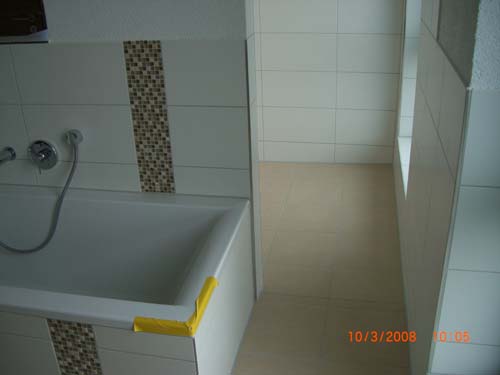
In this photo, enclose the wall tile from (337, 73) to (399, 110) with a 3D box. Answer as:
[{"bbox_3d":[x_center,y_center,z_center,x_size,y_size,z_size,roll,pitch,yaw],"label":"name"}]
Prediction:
[{"bbox_3d":[0.934,-0.768,4.377,0.486,0.300,0.012,3,23,13],"label":"wall tile"}]

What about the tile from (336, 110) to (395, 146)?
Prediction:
[{"bbox_3d":[0.945,-0.491,4.490,0.486,0.300,0.012,3,23,13],"label":"tile"}]

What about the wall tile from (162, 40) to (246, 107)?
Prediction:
[{"bbox_3d":[-0.202,-0.513,2.495,0.397,0.301,0.012,3,23,13],"label":"wall tile"}]

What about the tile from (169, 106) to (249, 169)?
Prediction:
[{"bbox_3d":[-0.191,-0.235,2.608,0.397,0.300,0.012,3,23,13],"label":"tile"}]

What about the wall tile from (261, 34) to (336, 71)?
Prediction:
[{"bbox_3d":[0.393,-1.073,4.383,0.603,0.300,0.012,3,23,13],"label":"wall tile"}]

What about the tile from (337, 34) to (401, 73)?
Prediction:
[{"bbox_3d":[0.771,-0.869,3.564,0.399,0.250,0.010,3,25,11],"label":"tile"}]

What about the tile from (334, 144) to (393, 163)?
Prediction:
[{"bbox_3d":[0.954,-0.274,4.579,0.486,0.170,0.012,3,23,13],"label":"tile"}]

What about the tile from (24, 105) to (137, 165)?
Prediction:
[{"bbox_3d":[-0.851,-0.269,2.756,0.596,0.300,0.012,3,23,13],"label":"tile"}]

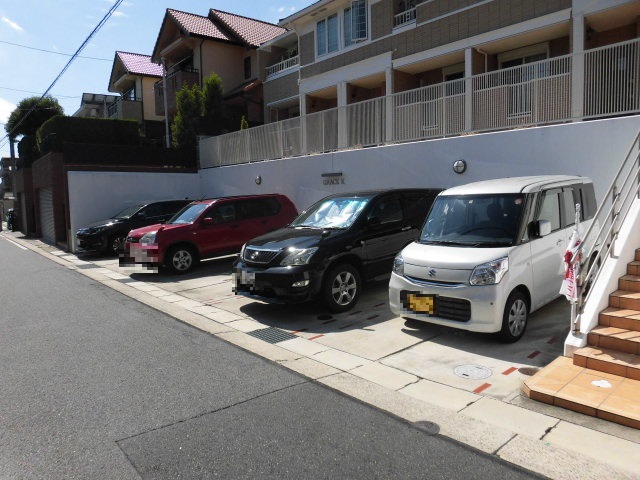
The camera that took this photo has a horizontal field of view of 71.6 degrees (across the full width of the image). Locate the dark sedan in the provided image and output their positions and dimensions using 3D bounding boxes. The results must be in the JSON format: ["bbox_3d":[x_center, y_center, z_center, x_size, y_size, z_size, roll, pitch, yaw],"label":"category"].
[{"bbox_3d":[-6.153,-0.541,15.607,1.835,1.690,4.720,3,7,40],"label":"dark sedan"}]

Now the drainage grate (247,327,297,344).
[{"bbox_3d":[-0.550,1.122,5.153,0.380,0.040,0.550,-6,7,-43],"label":"drainage grate"}]

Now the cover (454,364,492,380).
[{"bbox_3d":[1.336,1.166,3.863,0.360,0.030,0.360,-1,5,0],"label":"cover"}]

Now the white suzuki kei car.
[{"bbox_3d":[2.382,0.063,5.769,3.395,1.735,1.475,-7,7,-42],"label":"white suzuki kei car"}]

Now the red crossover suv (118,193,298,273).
[{"bbox_3d":[-2.641,-0.237,11.060,1.785,1.690,4.590,3,7,44],"label":"red crossover suv"}]

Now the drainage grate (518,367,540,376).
[{"bbox_3d":[1.815,1.148,3.836,0.220,0.025,0.220,-6,7,-43],"label":"drainage grate"}]

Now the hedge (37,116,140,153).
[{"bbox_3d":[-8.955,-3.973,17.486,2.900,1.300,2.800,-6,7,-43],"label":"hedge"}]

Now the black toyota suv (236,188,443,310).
[{"bbox_3d":[0.795,-0.012,7.448,4.735,1.680,1.845,-6,7,-41],"label":"black toyota suv"}]

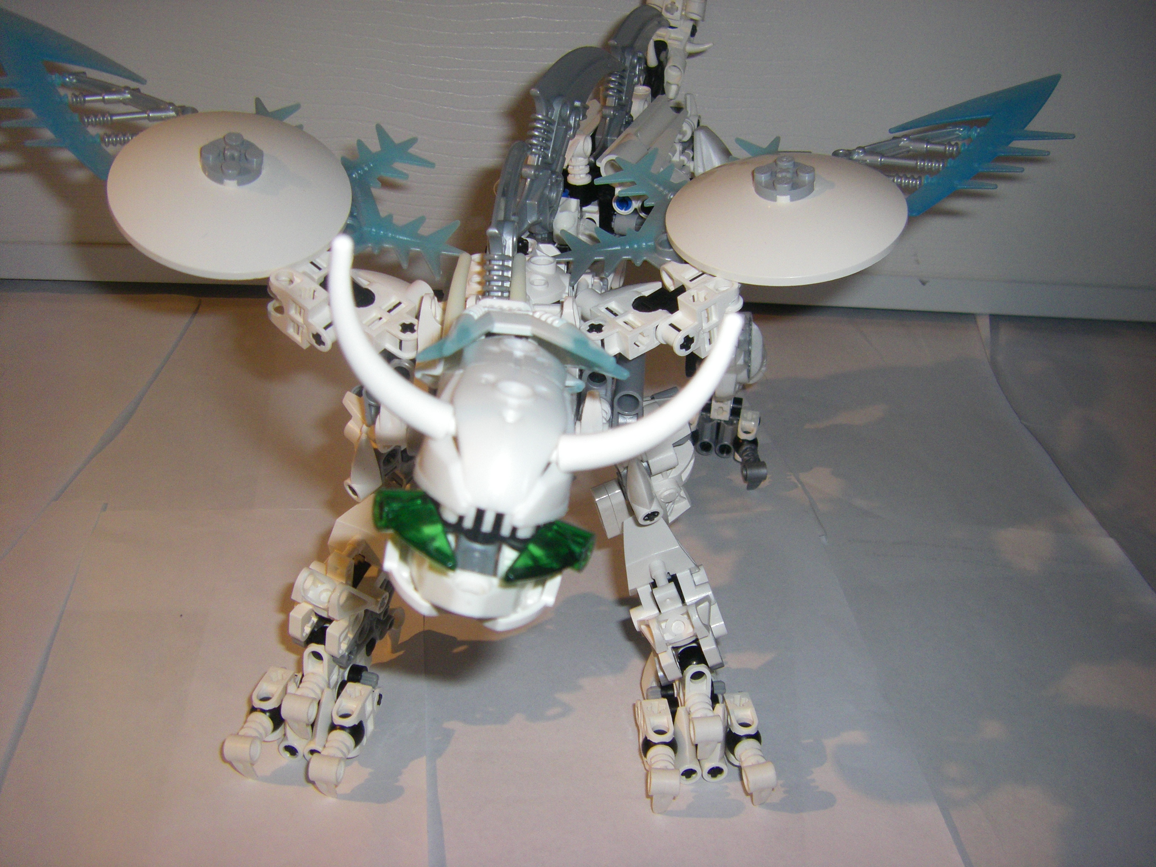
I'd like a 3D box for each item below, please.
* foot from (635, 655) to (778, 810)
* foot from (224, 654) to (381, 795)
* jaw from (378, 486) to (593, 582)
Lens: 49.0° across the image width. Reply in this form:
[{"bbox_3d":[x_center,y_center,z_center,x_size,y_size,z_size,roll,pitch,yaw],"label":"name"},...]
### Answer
[{"bbox_3d":[0.038,0.084,0.374,0.039,0.031,0.041,-1,33,-7],"label":"foot"},{"bbox_3d":[-0.080,0.078,0.373,0.039,0.031,0.041,9,33,8],"label":"foot"},{"bbox_3d":[-0.017,0.018,0.236,0.042,0.011,0.015,9,33,8],"label":"jaw"}]

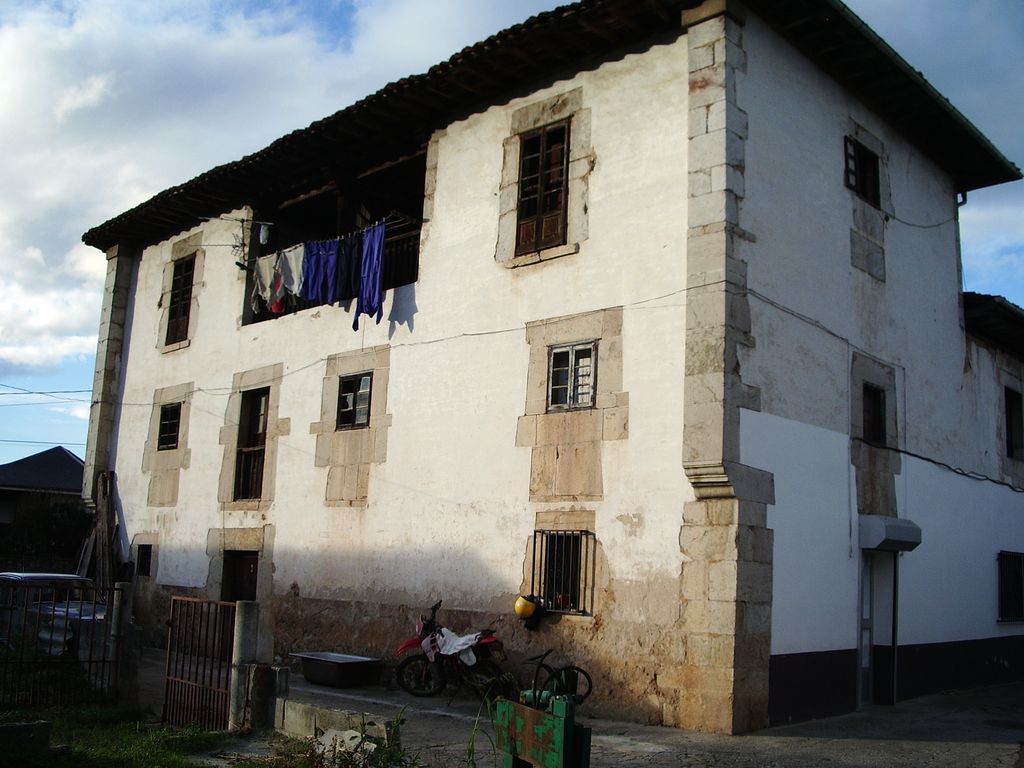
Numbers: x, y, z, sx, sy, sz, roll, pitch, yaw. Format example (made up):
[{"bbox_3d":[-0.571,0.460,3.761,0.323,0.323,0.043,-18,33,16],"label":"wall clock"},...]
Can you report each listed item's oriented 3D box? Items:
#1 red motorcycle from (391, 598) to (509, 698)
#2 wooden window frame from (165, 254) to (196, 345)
[{"bbox_3d":[-0.696,3.269,12.750,1.880,1.220,0.760,-5,-13,37],"label":"red motorcycle"},{"bbox_3d":[-6.929,-1.747,21.627,0.970,1.852,0.100,-8,-14,44],"label":"wooden window frame"}]

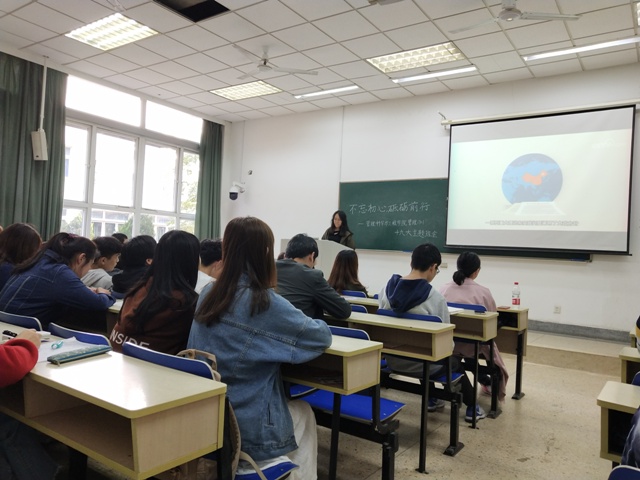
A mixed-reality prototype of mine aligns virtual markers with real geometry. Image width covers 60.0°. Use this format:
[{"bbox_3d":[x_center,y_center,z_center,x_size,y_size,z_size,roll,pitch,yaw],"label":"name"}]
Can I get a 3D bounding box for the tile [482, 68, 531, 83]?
[{"bbox_3d":[2.570,-2.231,7.541,0.600,0.030,0.480,2,-1,35],"label":"tile"}]

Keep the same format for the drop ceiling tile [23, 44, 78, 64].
[{"bbox_3d":[-3.662,-2.504,7.519,0.530,0.020,0.600,2,-2,35],"label":"drop ceiling tile"}]

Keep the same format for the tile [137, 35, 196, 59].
[{"bbox_3d":[-1.924,-2.417,6.995,0.600,0.020,0.600,1,-3,34],"label":"tile"}]

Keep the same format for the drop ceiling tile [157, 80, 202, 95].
[{"bbox_3d":[-2.251,-2.484,9.046,0.600,0.030,0.600,2,-1,35],"label":"drop ceiling tile"}]

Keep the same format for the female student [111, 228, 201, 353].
[{"bbox_3d":[-0.600,0.558,2.388,0.480,1.200,0.600,2,-1,35],"label":"female student"}]

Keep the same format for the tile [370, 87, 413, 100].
[{"bbox_3d":[1.098,-2.193,8.323,0.600,0.020,0.450,2,-2,35],"label":"tile"}]

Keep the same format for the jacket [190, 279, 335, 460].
[{"bbox_3d":[-0.220,0.480,2.080,0.500,0.680,0.420,2,-2,35],"label":"jacket"}]

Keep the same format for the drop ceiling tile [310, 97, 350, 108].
[{"bbox_3d":[0.178,-2.210,8.992,0.600,0.020,0.450,2,-2,35],"label":"drop ceiling tile"}]

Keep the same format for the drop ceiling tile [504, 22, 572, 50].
[{"bbox_3d":[2.377,-2.224,6.039,0.600,0.020,0.600,1,-3,34],"label":"drop ceiling tile"}]

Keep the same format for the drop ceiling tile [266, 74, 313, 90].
[{"bbox_3d":[-0.465,-2.358,8.346,0.600,0.020,0.600,2,-1,35],"label":"drop ceiling tile"}]

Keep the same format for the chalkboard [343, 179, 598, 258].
[{"bbox_3d":[1.867,-0.358,8.222,3.950,1.170,0.070,2,-1,36],"label":"chalkboard"}]

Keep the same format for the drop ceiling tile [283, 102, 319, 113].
[{"bbox_3d":[-0.298,-2.216,9.289,0.600,0.020,0.530,1,-3,34],"label":"drop ceiling tile"}]

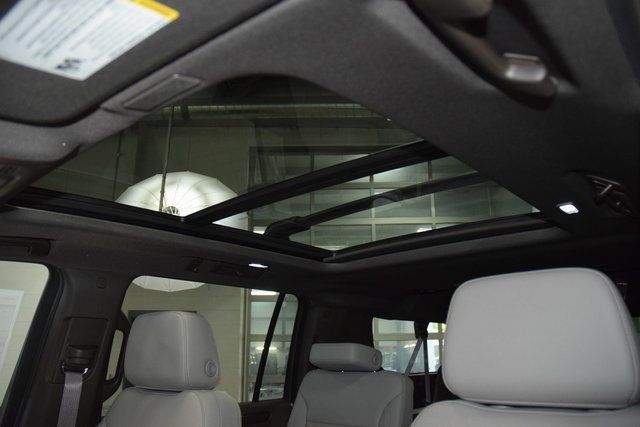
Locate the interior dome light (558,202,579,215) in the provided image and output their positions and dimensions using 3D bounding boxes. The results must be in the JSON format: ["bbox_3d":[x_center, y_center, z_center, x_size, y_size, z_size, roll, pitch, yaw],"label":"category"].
[{"bbox_3d":[0.534,-0.010,1.030,0.028,0.012,0.065,-15,-21,38],"label":"interior dome light"}]

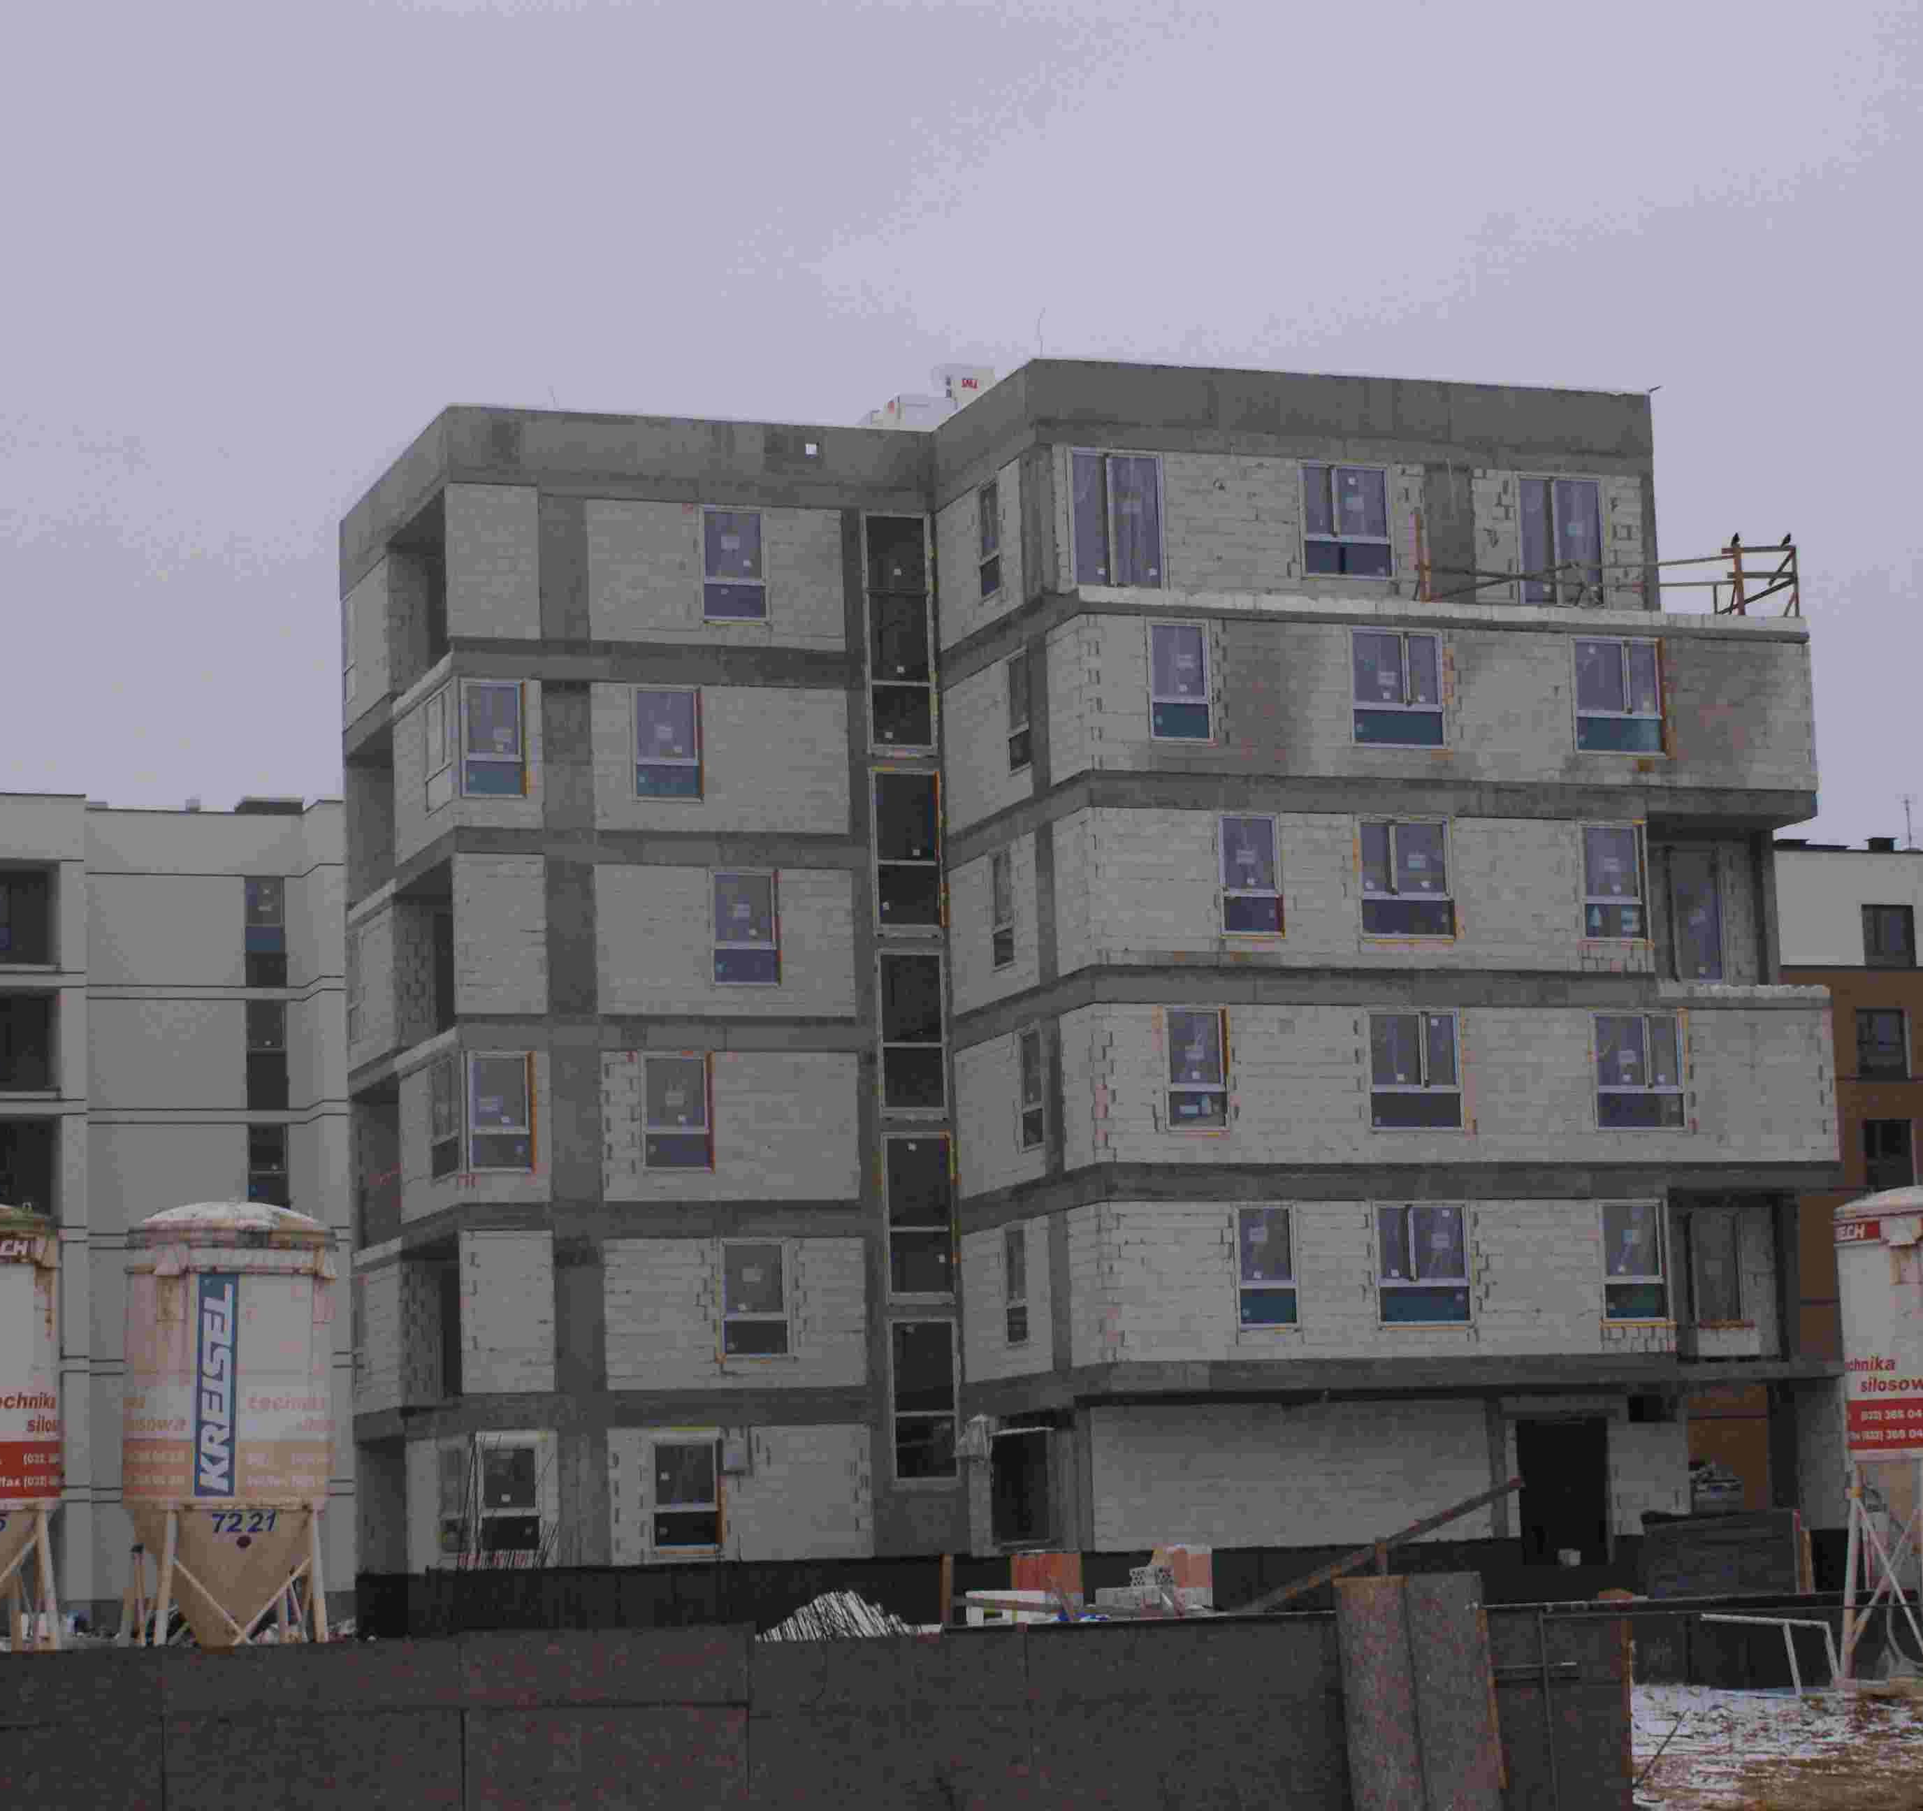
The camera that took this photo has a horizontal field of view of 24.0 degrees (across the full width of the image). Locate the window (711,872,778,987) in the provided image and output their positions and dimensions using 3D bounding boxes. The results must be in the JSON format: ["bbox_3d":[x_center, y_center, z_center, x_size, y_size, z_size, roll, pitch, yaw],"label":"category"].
[{"bbox_3d":[-3.347,0.360,69.732,1.000,1.750,0.100,1,-9,-20],"label":"window"}]

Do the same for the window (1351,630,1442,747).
[{"bbox_3d":[6.643,-3.318,68.863,1.419,1.793,0.120,1,-9,-18],"label":"window"}]

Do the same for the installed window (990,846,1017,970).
[{"bbox_3d":[0.655,0.054,70.150,0.120,1.796,1.065,1,-9,-19],"label":"installed window"}]

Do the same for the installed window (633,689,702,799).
[{"bbox_3d":[-4.655,-2.544,71.523,1.100,1.739,0.120,1,-9,-18],"label":"installed window"}]

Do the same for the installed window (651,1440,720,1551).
[{"bbox_3d":[-4.163,8.909,68.130,1.000,1.680,0.100,1,-9,-20],"label":"installed window"}]

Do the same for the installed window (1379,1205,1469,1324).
[{"bbox_3d":[7.100,5.505,69.234,1.438,1.790,0.130,1,-9,-19],"label":"installed window"}]

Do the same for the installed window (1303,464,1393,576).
[{"bbox_3d":[6.166,-6.160,72.148,1.466,1.738,0.130,1,-9,-19],"label":"installed window"}]

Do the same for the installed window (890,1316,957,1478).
[{"bbox_3d":[-0.584,7.793,71.218,1.040,2.503,0.120,1,-9,-18],"label":"installed window"}]

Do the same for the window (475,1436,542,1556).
[{"bbox_3d":[-6.918,9.007,68.885,1.036,1.799,0.120,1,-9,-18],"label":"window"}]

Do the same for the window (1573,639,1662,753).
[{"bbox_3d":[9.981,-3.179,68.644,1.420,1.720,0.100,1,-9,-20],"label":"window"}]

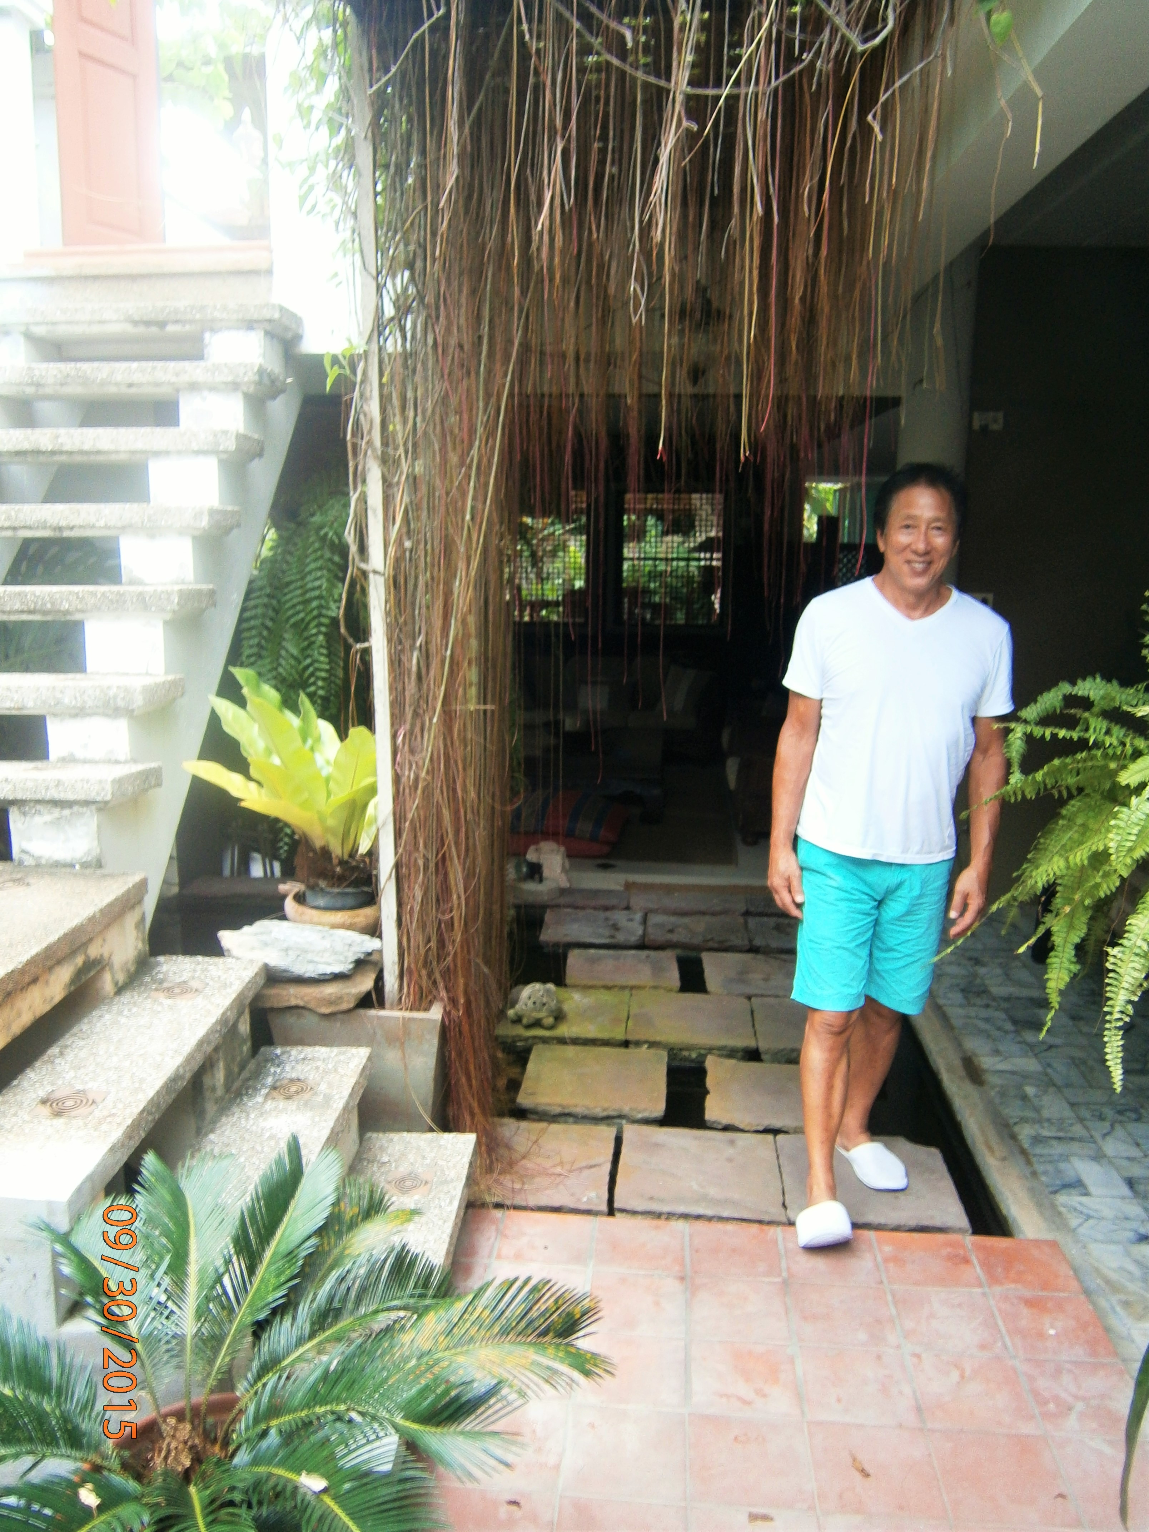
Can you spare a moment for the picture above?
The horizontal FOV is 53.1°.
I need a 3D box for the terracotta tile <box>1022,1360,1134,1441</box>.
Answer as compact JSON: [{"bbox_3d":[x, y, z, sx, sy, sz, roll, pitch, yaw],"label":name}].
[{"bbox_3d":[0.920,1.148,2.069,0.190,0.020,0.198,1,10,5],"label":"terracotta tile"}]

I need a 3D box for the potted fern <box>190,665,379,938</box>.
[{"bbox_3d":[-0.764,0.090,3.133,0.580,0.690,0.550,1,10,5],"label":"potted fern"}]

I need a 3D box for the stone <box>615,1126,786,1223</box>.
[{"bbox_3d":[0.309,1.017,2.850,0.400,0.050,0.410,1,10,5],"label":"stone"}]

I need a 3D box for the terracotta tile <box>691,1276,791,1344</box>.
[{"bbox_3d":[0.337,1.125,2.367,0.200,0.020,0.198,1,11,5],"label":"terracotta tile"}]

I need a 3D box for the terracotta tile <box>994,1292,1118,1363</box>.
[{"bbox_3d":[0.944,1.112,2.275,0.191,0.015,0.194,1,10,6],"label":"terracotta tile"}]

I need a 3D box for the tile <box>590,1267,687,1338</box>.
[{"bbox_3d":[0.125,1.103,2.345,0.197,0.020,0.194,1,11,5],"label":"tile"}]

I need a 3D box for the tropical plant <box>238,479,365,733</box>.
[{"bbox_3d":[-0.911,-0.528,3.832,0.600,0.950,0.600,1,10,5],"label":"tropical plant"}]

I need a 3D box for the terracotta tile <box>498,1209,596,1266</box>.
[{"bbox_3d":[-0.062,1.082,2.601,0.200,0.020,0.198,1,11,5],"label":"terracotta tile"}]

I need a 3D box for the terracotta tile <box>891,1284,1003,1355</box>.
[{"bbox_3d":[0.742,1.109,2.285,0.198,0.020,0.198,1,10,5],"label":"terracotta tile"}]

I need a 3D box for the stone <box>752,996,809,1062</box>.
[{"bbox_3d":[0.798,0.870,3.765,0.405,0.060,0.410,1,10,6],"label":"stone"}]

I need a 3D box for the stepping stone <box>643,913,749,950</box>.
[{"bbox_3d":[0.497,0.698,4.739,0.397,0.060,0.380,1,10,6],"label":"stepping stone"}]

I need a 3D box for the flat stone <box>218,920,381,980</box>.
[{"bbox_3d":[-0.759,0.503,3.193,0.450,0.095,0.240,1,11,5],"label":"flat stone"}]

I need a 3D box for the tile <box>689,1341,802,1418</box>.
[{"bbox_3d":[0.313,1.141,2.137,0.198,0.015,0.194,1,10,6],"label":"tile"}]

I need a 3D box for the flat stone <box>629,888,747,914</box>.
[{"bbox_3d":[0.499,0.617,5.072,0.510,0.050,0.280,1,10,5],"label":"flat stone"}]

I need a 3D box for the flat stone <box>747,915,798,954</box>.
[{"bbox_3d":[0.909,0.695,4.692,0.400,0.040,0.354,1,11,5],"label":"flat stone"}]

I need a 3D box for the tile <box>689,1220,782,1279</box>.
[{"bbox_3d":[0.355,1.088,2.562,0.200,0.020,0.198,1,11,5],"label":"tile"}]

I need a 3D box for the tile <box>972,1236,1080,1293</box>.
[{"bbox_3d":[0.960,1.076,2.462,0.190,0.020,0.194,1,11,5],"label":"tile"}]

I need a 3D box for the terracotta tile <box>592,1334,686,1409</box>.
[{"bbox_3d":[0.109,1.159,2.189,0.200,0.020,0.198,1,11,5],"label":"terracotta tile"}]

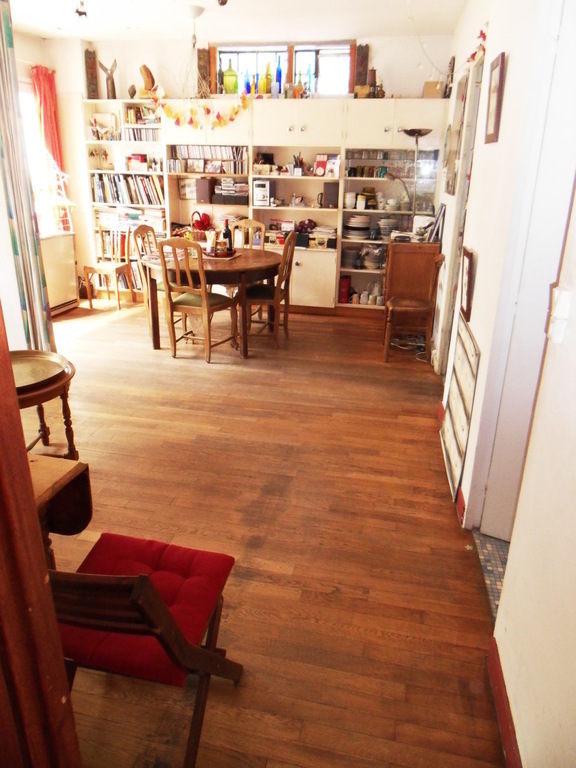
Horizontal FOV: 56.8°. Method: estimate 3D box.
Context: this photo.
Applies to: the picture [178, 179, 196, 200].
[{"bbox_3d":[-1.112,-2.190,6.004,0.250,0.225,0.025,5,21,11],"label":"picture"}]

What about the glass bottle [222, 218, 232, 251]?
[{"bbox_3d":[-0.563,-1.406,5.048,0.077,0.300,0.077,5,21,11],"label":"glass bottle"}]

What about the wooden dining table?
[{"bbox_3d":[-0.624,-0.746,4.798,1.240,0.745,1.280,1,21,0],"label":"wooden dining table"}]

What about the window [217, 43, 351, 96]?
[{"bbox_3d":[-0.081,-3.350,5.661,1.480,0.520,0.120,5,21,11],"label":"window"}]

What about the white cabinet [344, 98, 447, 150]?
[{"bbox_3d":[1.050,-2.541,5.238,0.981,0.439,0.320,5,21,11],"label":"white cabinet"}]

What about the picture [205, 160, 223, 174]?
[{"bbox_3d":[-0.796,-2.318,5.696,0.185,0.130,0.025,5,21,11],"label":"picture"}]

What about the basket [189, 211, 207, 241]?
[{"bbox_3d":[-1.019,-1.811,6.169,0.240,0.330,0.220,5,21,11],"label":"basket"}]

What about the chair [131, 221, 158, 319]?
[{"bbox_3d":[-1.114,-0.929,4.960,0.520,1.000,0.450,9,22,21],"label":"chair"}]

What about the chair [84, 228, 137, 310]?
[{"bbox_3d":[-2.033,-1.320,6.056,0.410,0.870,0.470,3,21,5],"label":"chair"}]

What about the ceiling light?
[{"bbox_3d":[-0.809,-3.254,4.670,0.140,0.100,0.140,5,21,11],"label":"ceiling light"}]

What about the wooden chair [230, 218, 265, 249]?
[{"bbox_3d":[-0.448,-1.086,5.350,0.440,0.990,0.490,5,21,11],"label":"wooden chair"}]

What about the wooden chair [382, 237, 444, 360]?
[{"bbox_3d":[1.100,-0.686,4.539,0.460,0.940,0.490,10,22,22],"label":"wooden chair"}]

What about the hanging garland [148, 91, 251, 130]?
[{"bbox_3d":[-0.899,-2.765,5.386,1.075,0.365,0.100,5,21,11],"label":"hanging garland"}]

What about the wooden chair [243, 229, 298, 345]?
[{"bbox_3d":[-0.213,-0.872,4.863,0.520,1.000,0.450,8,21,17],"label":"wooden chair"}]

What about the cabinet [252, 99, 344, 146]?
[{"bbox_3d":[0.133,-2.727,5.607,0.950,0.445,0.340,5,21,11],"label":"cabinet"}]

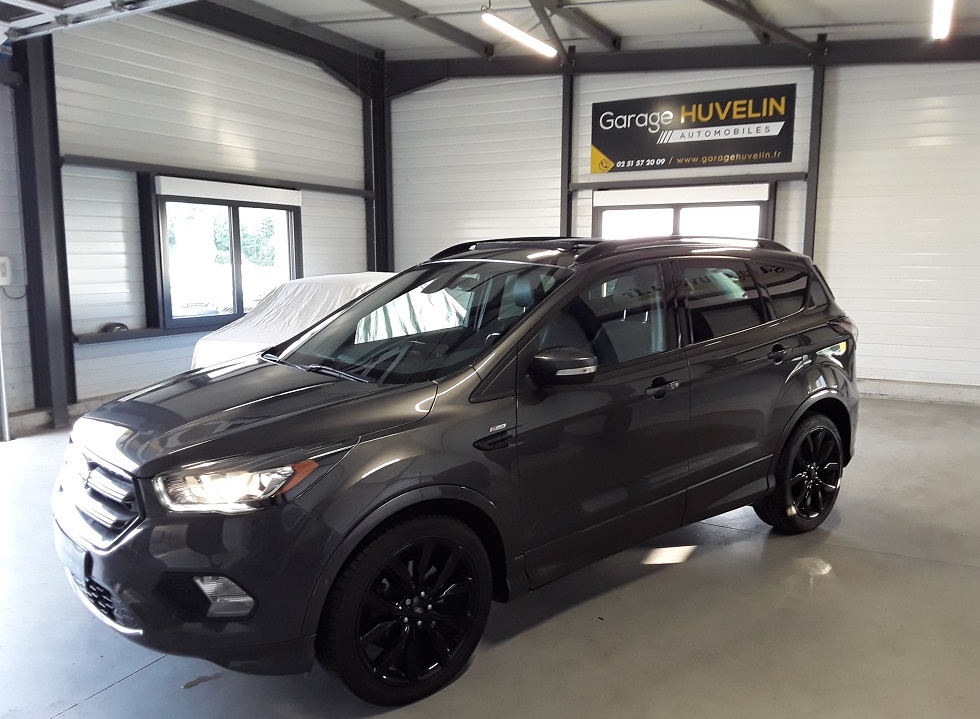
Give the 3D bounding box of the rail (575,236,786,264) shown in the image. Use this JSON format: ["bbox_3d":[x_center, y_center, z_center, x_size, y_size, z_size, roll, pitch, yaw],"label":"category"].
[{"bbox_3d":[1.081,-0.569,3.968,1.820,0.150,0.070,-6,10,-38],"label":"rail"}]

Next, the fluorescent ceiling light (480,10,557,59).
[{"bbox_3d":[0.305,-2.979,7.066,0.130,0.080,1.400,5,9,30],"label":"fluorescent ceiling light"}]

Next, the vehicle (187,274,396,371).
[{"bbox_3d":[-1.426,-0.314,8.811,1.660,1.440,3.600,4,9,30],"label":"vehicle"}]

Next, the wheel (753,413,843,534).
[{"bbox_3d":[1.790,0.641,4.429,0.690,0.690,0.235,-6,10,-38],"label":"wheel"}]

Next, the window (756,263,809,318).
[{"bbox_3d":[1.675,-0.397,4.341,0.481,0.314,0.035,-7,-9,-43],"label":"window"}]

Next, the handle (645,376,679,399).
[{"bbox_3d":[0.767,0.124,3.395,0.220,0.085,0.055,-6,10,-39],"label":"handle"}]

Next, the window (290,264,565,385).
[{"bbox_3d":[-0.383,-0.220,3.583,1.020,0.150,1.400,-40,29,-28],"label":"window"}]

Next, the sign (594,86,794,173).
[{"bbox_3d":[2.353,-2.729,9.156,2.450,0.860,0.040,4,9,30],"label":"sign"}]

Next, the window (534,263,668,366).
[{"bbox_3d":[0.495,-0.196,3.345,0.950,0.465,0.045,-6,-10,-39],"label":"window"}]

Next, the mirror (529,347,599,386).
[{"bbox_3d":[0.272,0.025,2.897,0.165,0.145,0.220,-6,10,-39],"label":"mirror"}]

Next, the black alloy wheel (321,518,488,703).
[{"bbox_3d":[-0.310,0.871,2.756,0.690,0.690,0.235,-7,10,-41],"label":"black alloy wheel"}]

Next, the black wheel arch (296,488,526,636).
[{"bbox_3d":[-0.276,0.690,2.696,0.910,0.520,0.160,-6,10,-38],"label":"black wheel arch"}]

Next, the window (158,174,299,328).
[{"bbox_3d":[-2.903,-1.206,8.771,0.170,1.570,2.070,4,9,30],"label":"window"}]

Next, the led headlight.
[{"bbox_3d":[-0.768,0.387,2.448,0.540,0.205,0.370,-6,10,-39],"label":"led headlight"}]

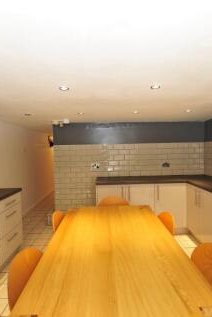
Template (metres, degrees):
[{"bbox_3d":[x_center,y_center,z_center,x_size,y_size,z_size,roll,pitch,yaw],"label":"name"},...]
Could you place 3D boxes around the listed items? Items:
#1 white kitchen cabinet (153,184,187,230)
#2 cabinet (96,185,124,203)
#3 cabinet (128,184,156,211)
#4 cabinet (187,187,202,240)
[{"bbox_3d":[1.013,0.731,3.176,0.506,0.713,0.575,-1,2,0],"label":"white kitchen cabinet"},{"bbox_3d":[0.078,0.750,3.174,0.453,0.713,0.575,-1,2,0],"label":"cabinet"},{"bbox_3d":[0.532,0.740,3.175,0.455,0.713,0.575,-1,2,0],"label":"cabinet"},{"bbox_3d":[1.555,0.739,2.708,0.575,0.713,0.365,-1,2,0],"label":"cabinet"}]

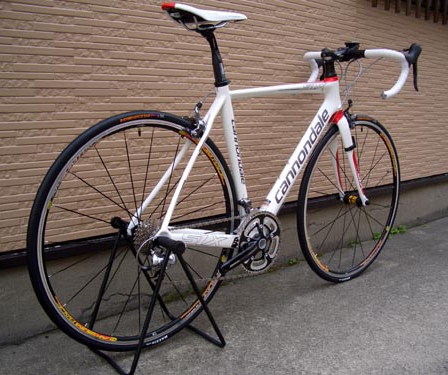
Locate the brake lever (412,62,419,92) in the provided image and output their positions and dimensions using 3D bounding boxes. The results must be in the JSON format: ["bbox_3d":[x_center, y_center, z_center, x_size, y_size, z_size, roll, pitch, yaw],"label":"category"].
[{"bbox_3d":[0.692,-0.397,1.826,0.026,0.108,0.018,-8,13,-41],"label":"brake lever"}]

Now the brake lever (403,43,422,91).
[{"bbox_3d":[0.673,-0.430,1.807,0.105,0.168,0.048,-8,13,-41],"label":"brake lever"}]

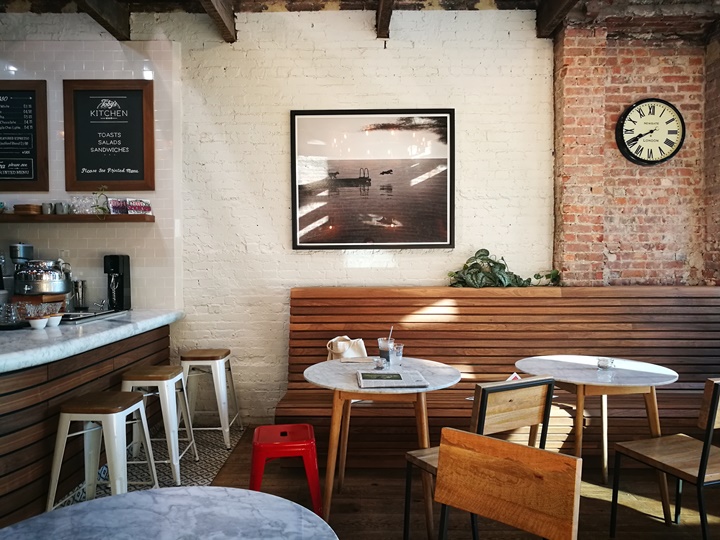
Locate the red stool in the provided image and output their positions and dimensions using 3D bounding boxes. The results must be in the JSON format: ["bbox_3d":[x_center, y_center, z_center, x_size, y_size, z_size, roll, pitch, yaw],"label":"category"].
[{"bbox_3d":[-0.385,1.063,2.876,0.392,0.452,0.392,0,2,-8],"label":"red stool"}]

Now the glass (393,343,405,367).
[{"bbox_3d":[0.209,0.466,3.062,0.064,0.119,0.064,0,2,0],"label":"glass"}]

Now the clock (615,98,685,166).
[{"bbox_3d":[2.165,-1.023,4.191,0.497,0.497,0.085,0,2,0],"label":"clock"}]

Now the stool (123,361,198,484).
[{"bbox_3d":[-1.283,0.948,3.513,0.434,0.638,0.434,0,2,0],"label":"stool"}]

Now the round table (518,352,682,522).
[{"bbox_3d":[1.252,0.906,3.030,0.807,0.759,0.807,0,2,0],"label":"round table"}]

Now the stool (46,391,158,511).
[{"bbox_3d":[-1.286,0.970,2.831,0.434,0.638,0.434,0,2,5],"label":"stool"}]

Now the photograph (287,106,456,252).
[{"bbox_3d":[0.110,-0.711,4.439,1.281,1.090,0.040,0,2,0],"label":"photograph"}]

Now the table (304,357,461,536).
[{"bbox_3d":[0.117,0.909,2.920,0.807,0.759,0.807,0,2,0],"label":"table"}]

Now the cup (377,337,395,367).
[{"bbox_3d":[0.144,0.451,3.097,0.090,0.147,0.090,0,2,0],"label":"cup"}]

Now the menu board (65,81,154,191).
[{"bbox_3d":[-1.950,-1.047,4.395,0.684,0.858,0.035,0,2,0],"label":"menu board"}]

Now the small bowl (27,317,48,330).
[{"bbox_3d":[-1.923,0.319,3.364,0.104,0.066,0.104,0,2,0],"label":"small bowl"}]

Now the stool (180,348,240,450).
[{"bbox_3d":[-1.120,0.928,4.115,0.434,0.638,0.434,0,2,0],"label":"stool"}]

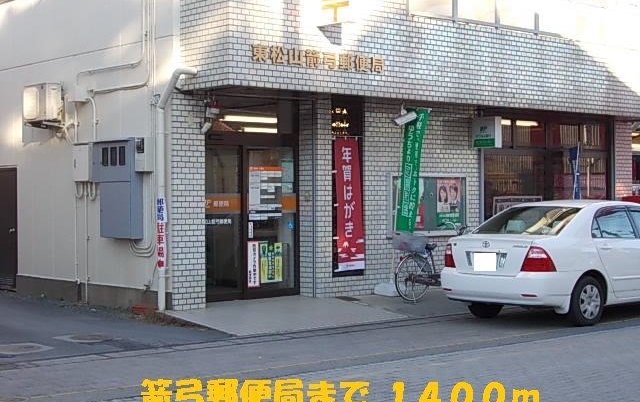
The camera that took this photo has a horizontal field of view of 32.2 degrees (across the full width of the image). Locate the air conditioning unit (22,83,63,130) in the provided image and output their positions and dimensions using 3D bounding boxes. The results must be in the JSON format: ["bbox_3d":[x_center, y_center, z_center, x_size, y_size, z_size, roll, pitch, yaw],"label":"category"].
[{"bbox_3d":[-3.815,-1.299,15.285,0.280,0.550,0.660,-1,0,-41],"label":"air conditioning unit"}]

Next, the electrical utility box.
[{"bbox_3d":[-2.558,-0.148,14.040,0.230,1.270,0.910,-1,0,-41],"label":"electrical utility box"}]

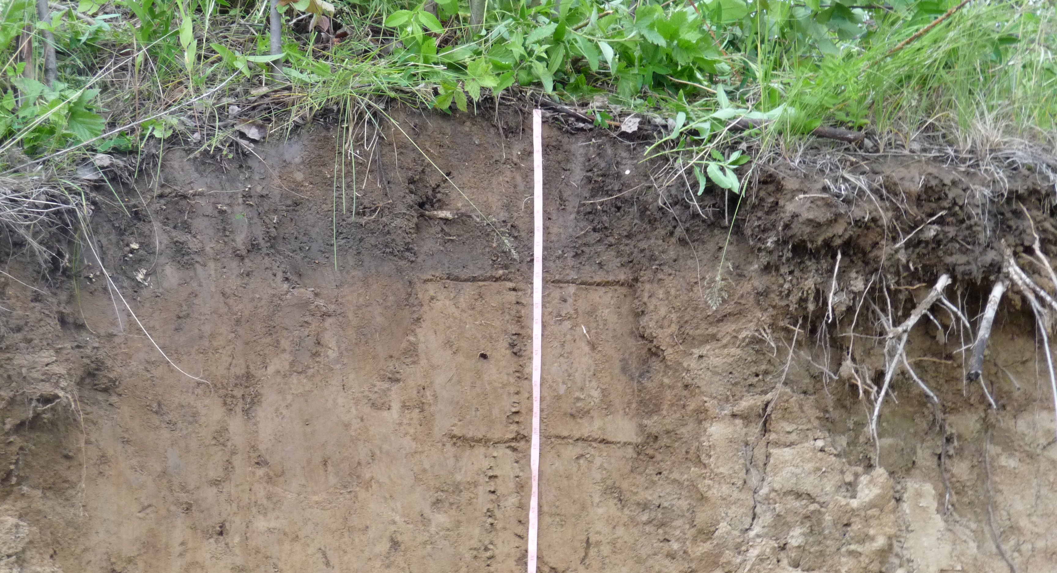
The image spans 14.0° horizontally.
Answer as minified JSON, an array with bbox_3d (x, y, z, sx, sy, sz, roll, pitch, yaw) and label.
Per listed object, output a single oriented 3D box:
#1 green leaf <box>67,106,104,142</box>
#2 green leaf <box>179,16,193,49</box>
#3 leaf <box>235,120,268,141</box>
[{"bbox_3d":[-0.704,-0.259,6.850,0.059,0.057,0.022,0,-17,-6],"label":"green leaf"},{"bbox_3d":[-0.553,-0.410,6.960,0.021,0.052,0.012,4,-6,0],"label":"green leaf"},{"bbox_3d":[-0.442,-0.250,6.870,0.053,0.041,0.014,11,-40,10],"label":"leaf"}]

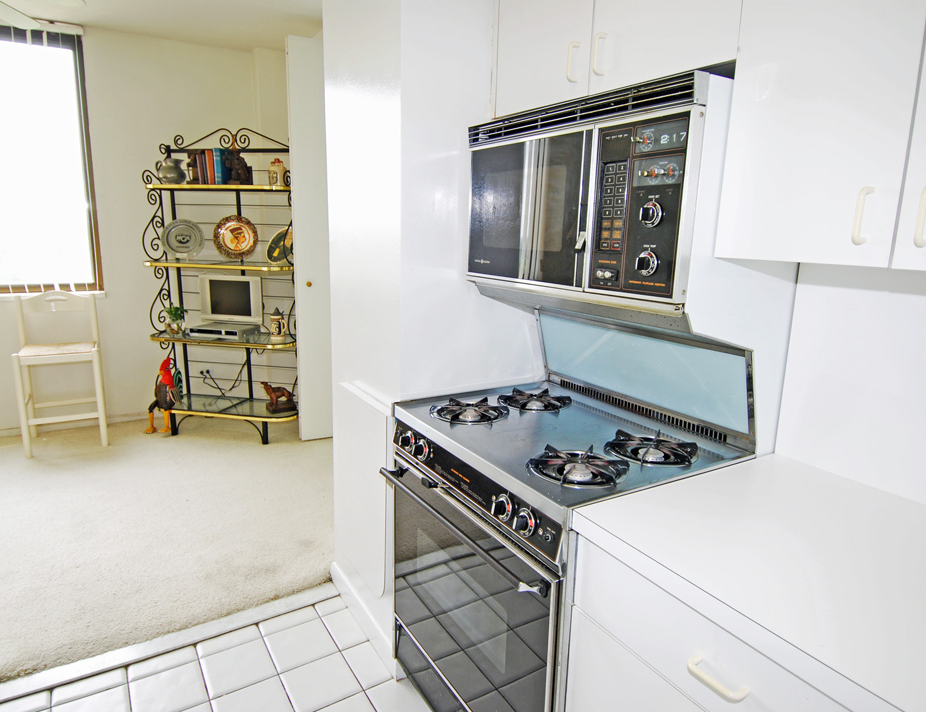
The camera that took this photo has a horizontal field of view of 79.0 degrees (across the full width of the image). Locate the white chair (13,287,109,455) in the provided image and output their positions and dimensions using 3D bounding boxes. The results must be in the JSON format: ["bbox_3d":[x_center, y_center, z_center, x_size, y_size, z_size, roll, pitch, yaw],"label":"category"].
[{"bbox_3d":[-2.613,0.084,3.660,0.445,0.975,0.470,-5,14,-29],"label":"white chair"}]

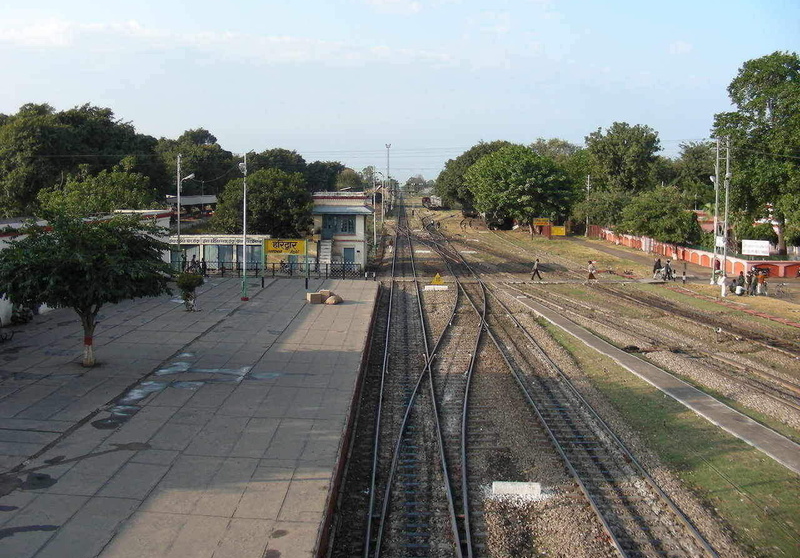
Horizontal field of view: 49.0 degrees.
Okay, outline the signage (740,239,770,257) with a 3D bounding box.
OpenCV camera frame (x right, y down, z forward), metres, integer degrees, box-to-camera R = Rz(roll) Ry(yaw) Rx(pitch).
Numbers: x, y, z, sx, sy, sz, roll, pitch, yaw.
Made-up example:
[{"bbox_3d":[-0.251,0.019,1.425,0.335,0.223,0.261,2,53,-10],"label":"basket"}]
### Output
[{"bbox_3d":[28.571,-2.481,70.500,2.050,1.200,0.100,4,7,33],"label":"signage"}]

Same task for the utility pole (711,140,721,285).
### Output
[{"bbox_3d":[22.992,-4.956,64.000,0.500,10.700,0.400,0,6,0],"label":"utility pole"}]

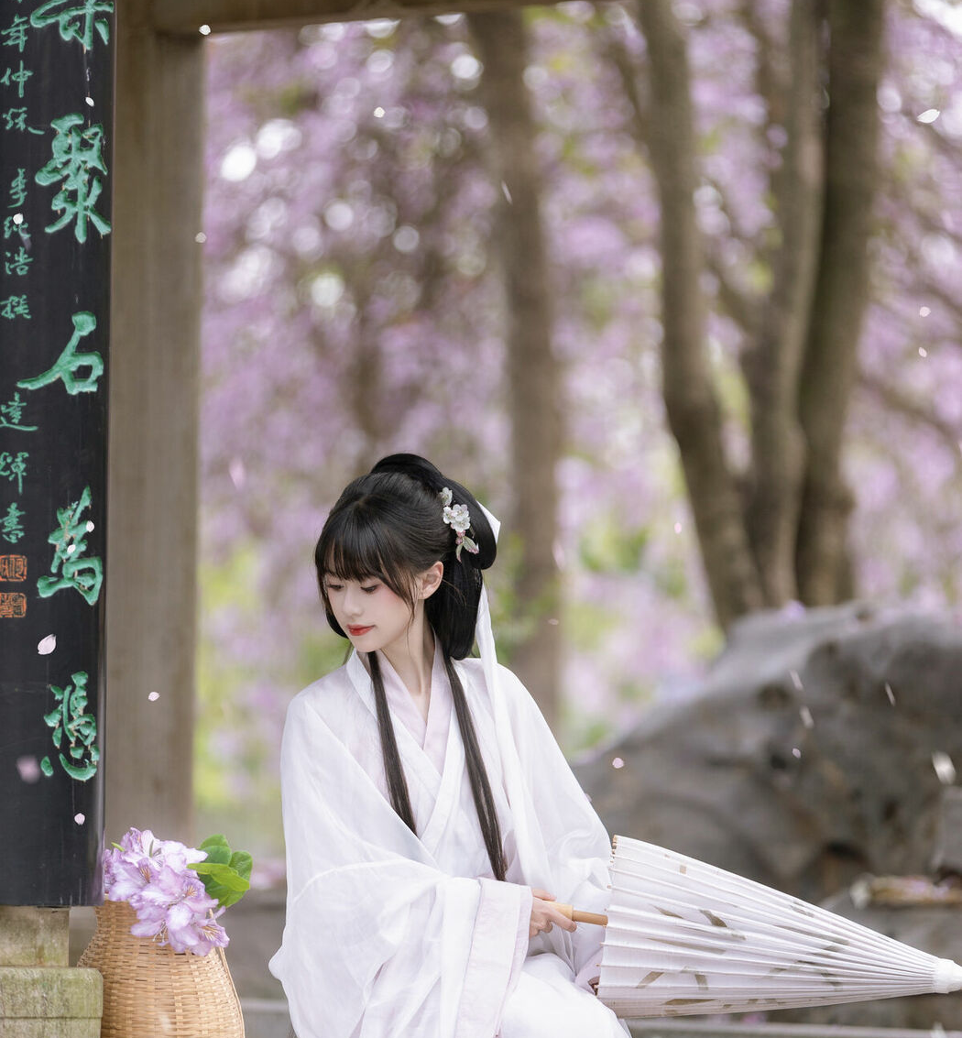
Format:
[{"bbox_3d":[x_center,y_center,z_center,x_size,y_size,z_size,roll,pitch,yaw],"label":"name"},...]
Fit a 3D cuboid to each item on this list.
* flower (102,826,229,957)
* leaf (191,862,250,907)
[{"bbox_3d":[-0.417,0.488,9.560,0.170,0.172,0.135,1,-3,-9],"label":"flower"},{"bbox_3d":[-0.341,0.480,9.580,0.077,0.061,0.045,1,-3,-11],"label":"leaf"}]

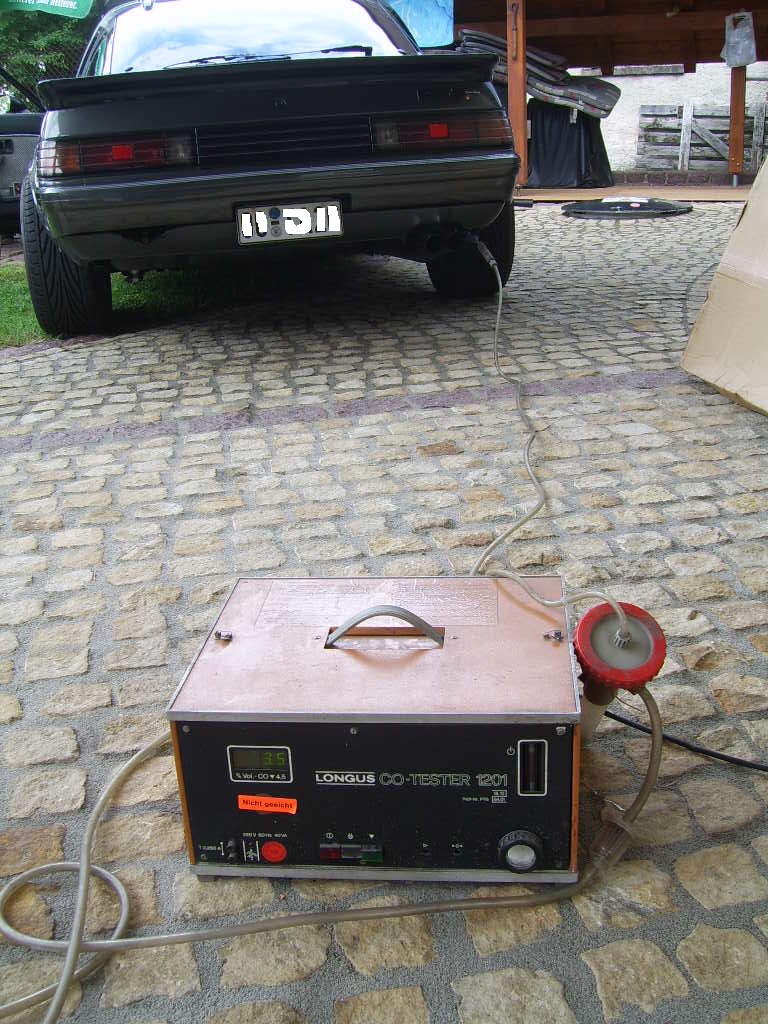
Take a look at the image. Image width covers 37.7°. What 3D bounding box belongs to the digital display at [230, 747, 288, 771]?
[{"bbox_3d":[-0.119,0.238,1.082,0.056,0.025,0.008,-1,22,7],"label":"digital display"}]

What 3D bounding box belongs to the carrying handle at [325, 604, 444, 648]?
[{"bbox_3d":[0.001,0.123,1.186,0.126,0.045,0.022,-1,22,7],"label":"carrying handle"}]

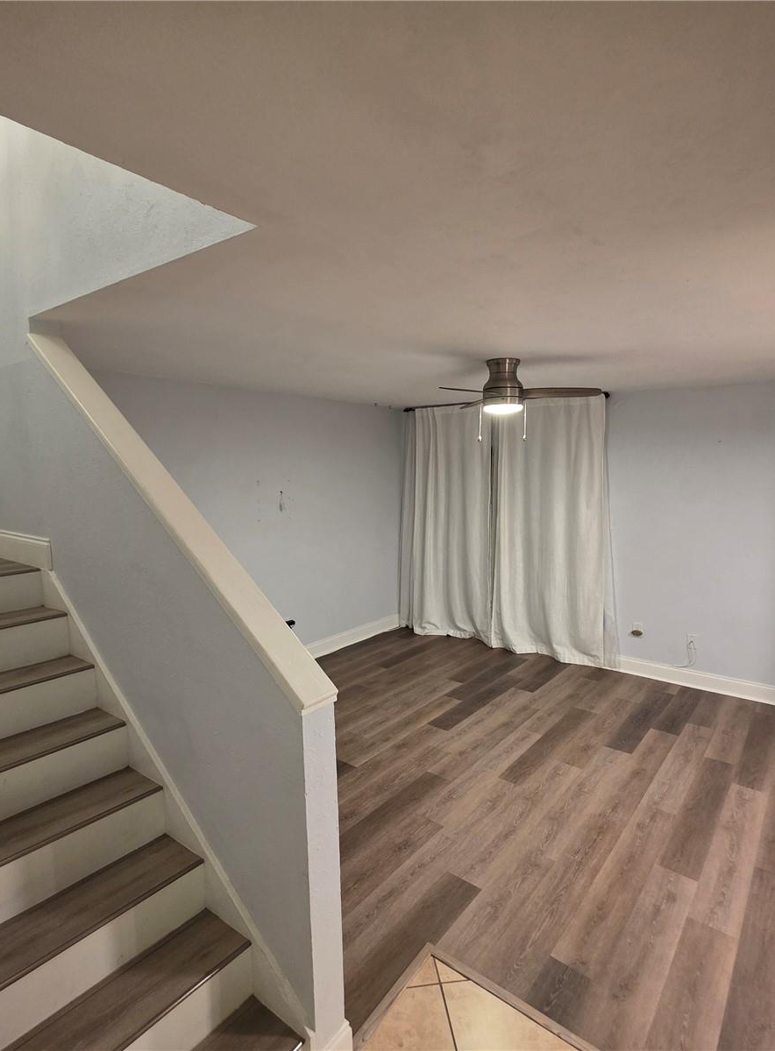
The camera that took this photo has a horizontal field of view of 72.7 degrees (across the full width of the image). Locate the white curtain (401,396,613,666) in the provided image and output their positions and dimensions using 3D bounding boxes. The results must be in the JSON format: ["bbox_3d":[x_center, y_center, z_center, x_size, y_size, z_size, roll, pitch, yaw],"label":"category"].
[{"bbox_3d":[1.044,0.032,5.205,2.160,2.360,0.160,4,8,38],"label":"white curtain"}]

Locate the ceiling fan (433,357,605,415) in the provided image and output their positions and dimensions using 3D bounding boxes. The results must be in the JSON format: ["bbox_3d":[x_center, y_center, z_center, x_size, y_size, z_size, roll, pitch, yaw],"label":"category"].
[{"bbox_3d":[0.738,-0.804,3.032,0.970,0.290,1.050,1,6,12],"label":"ceiling fan"}]

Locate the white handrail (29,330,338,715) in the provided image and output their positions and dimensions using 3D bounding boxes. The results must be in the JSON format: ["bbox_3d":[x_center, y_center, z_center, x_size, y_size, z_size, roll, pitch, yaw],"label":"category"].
[{"bbox_3d":[-0.828,-0.168,1.809,2.035,0.037,0.135,44,29,26],"label":"white handrail"}]

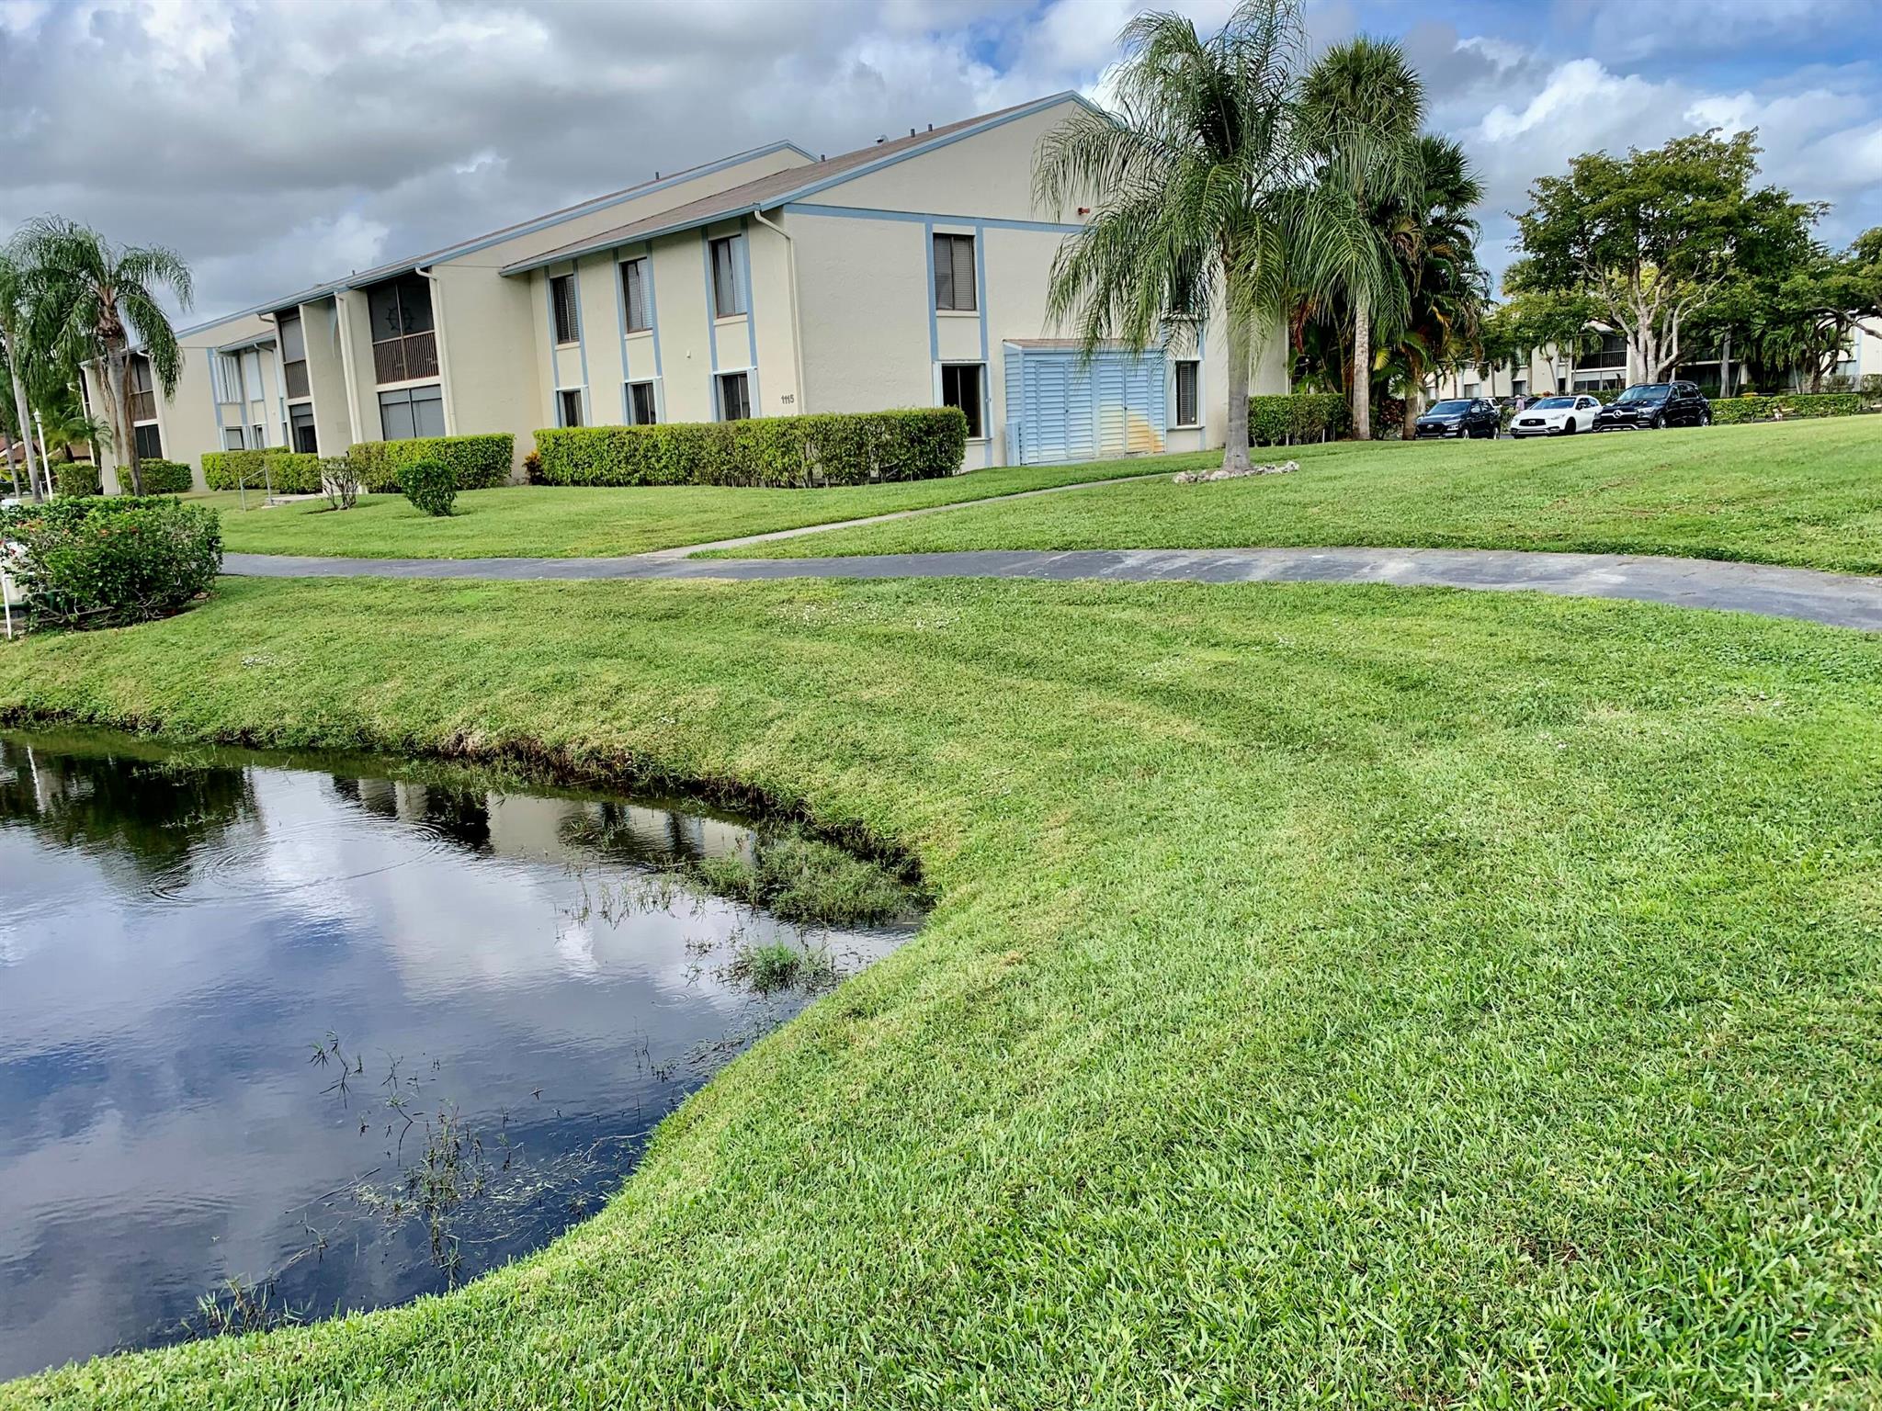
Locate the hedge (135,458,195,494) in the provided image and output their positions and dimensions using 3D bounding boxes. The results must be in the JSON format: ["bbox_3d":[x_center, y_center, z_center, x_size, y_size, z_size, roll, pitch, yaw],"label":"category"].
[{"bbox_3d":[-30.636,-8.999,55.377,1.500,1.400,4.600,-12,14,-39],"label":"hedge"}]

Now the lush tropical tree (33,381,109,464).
[{"bbox_3d":[-40.292,-12.330,65.733,3.449,5.078,3.449,-9,13,-30],"label":"lush tropical tree"}]

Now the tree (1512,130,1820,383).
[{"bbox_3d":[33.767,-20.008,66.109,12.600,13.160,12.000,3,12,25],"label":"tree"}]

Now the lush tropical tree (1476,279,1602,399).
[{"bbox_3d":[29.630,-17.465,70.138,5.900,7.000,5.600,2,12,23],"label":"lush tropical tree"}]

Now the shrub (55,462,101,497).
[{"bbox_3d":[-39.560,-10.372,65.065,1.224,1.428,3.366,-12,15,-40],"label":"shrub"}]

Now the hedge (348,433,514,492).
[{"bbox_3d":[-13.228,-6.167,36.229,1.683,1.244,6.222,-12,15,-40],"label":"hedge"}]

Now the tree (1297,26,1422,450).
[{"bbox_3d":[12.349,-13.428,41.213,3.700,11.350,3.700,1,12,17],"label":"tree"}]

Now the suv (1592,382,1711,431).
[{"bbox_3d":[25.980,-10.821,51.500,4.930,1.780,1.970,-11,14,-38],"label":"suv"}]

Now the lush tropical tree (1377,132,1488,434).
[{"bbox_3d":[14.436,-12.418,42.203,3.577,8.822,3.577,1,12,18],"label":"lush tropical tree"}]

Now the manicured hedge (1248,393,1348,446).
[{"bbox_3d":[9.362,-7.472,37.002,2.448,1.285,1.377,-12,15,-40],"label":"manicured hedge"}]

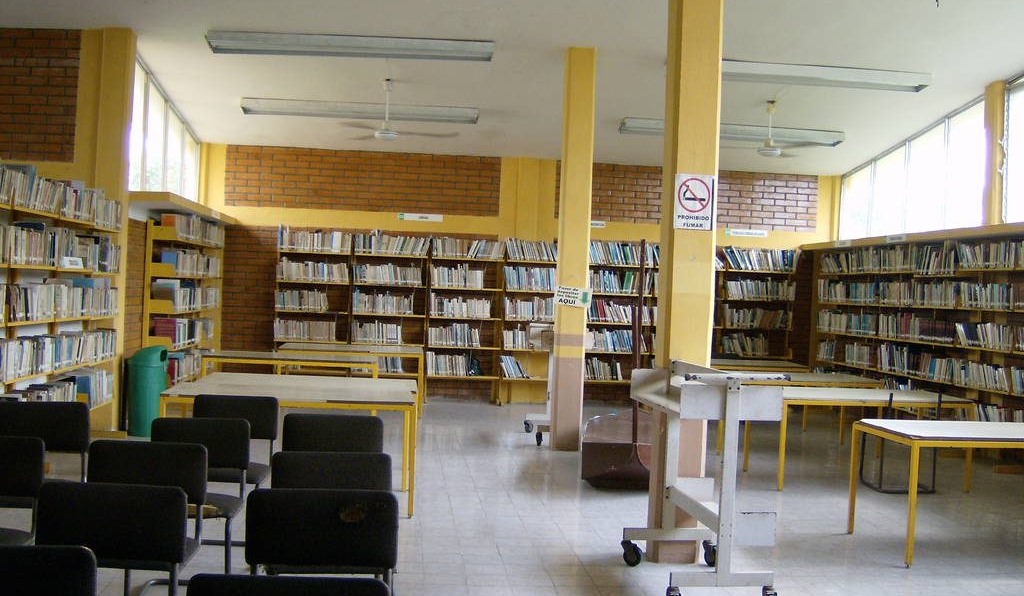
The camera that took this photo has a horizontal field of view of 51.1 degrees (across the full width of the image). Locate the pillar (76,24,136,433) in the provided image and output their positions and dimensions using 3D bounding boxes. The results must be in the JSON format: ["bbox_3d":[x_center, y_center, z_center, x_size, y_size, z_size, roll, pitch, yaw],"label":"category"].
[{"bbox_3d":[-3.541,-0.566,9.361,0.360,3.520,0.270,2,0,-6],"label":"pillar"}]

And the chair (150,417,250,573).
[{"bbox_3d":[-1.402,0.921,4.631,0.450,0.780,0.520,2,0,-6],"label":"chair"}]

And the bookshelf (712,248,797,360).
[{"bbox_3d":[3.035,0.412,13.334,0.920,2.000,0.330,2,0,-6],"label":"bookshelf"}]

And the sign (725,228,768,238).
[{"bbox_3d":[3.035,-0.842,13.783,0.581,0.091,0.017,2,0,-6],"label":"sign"}]

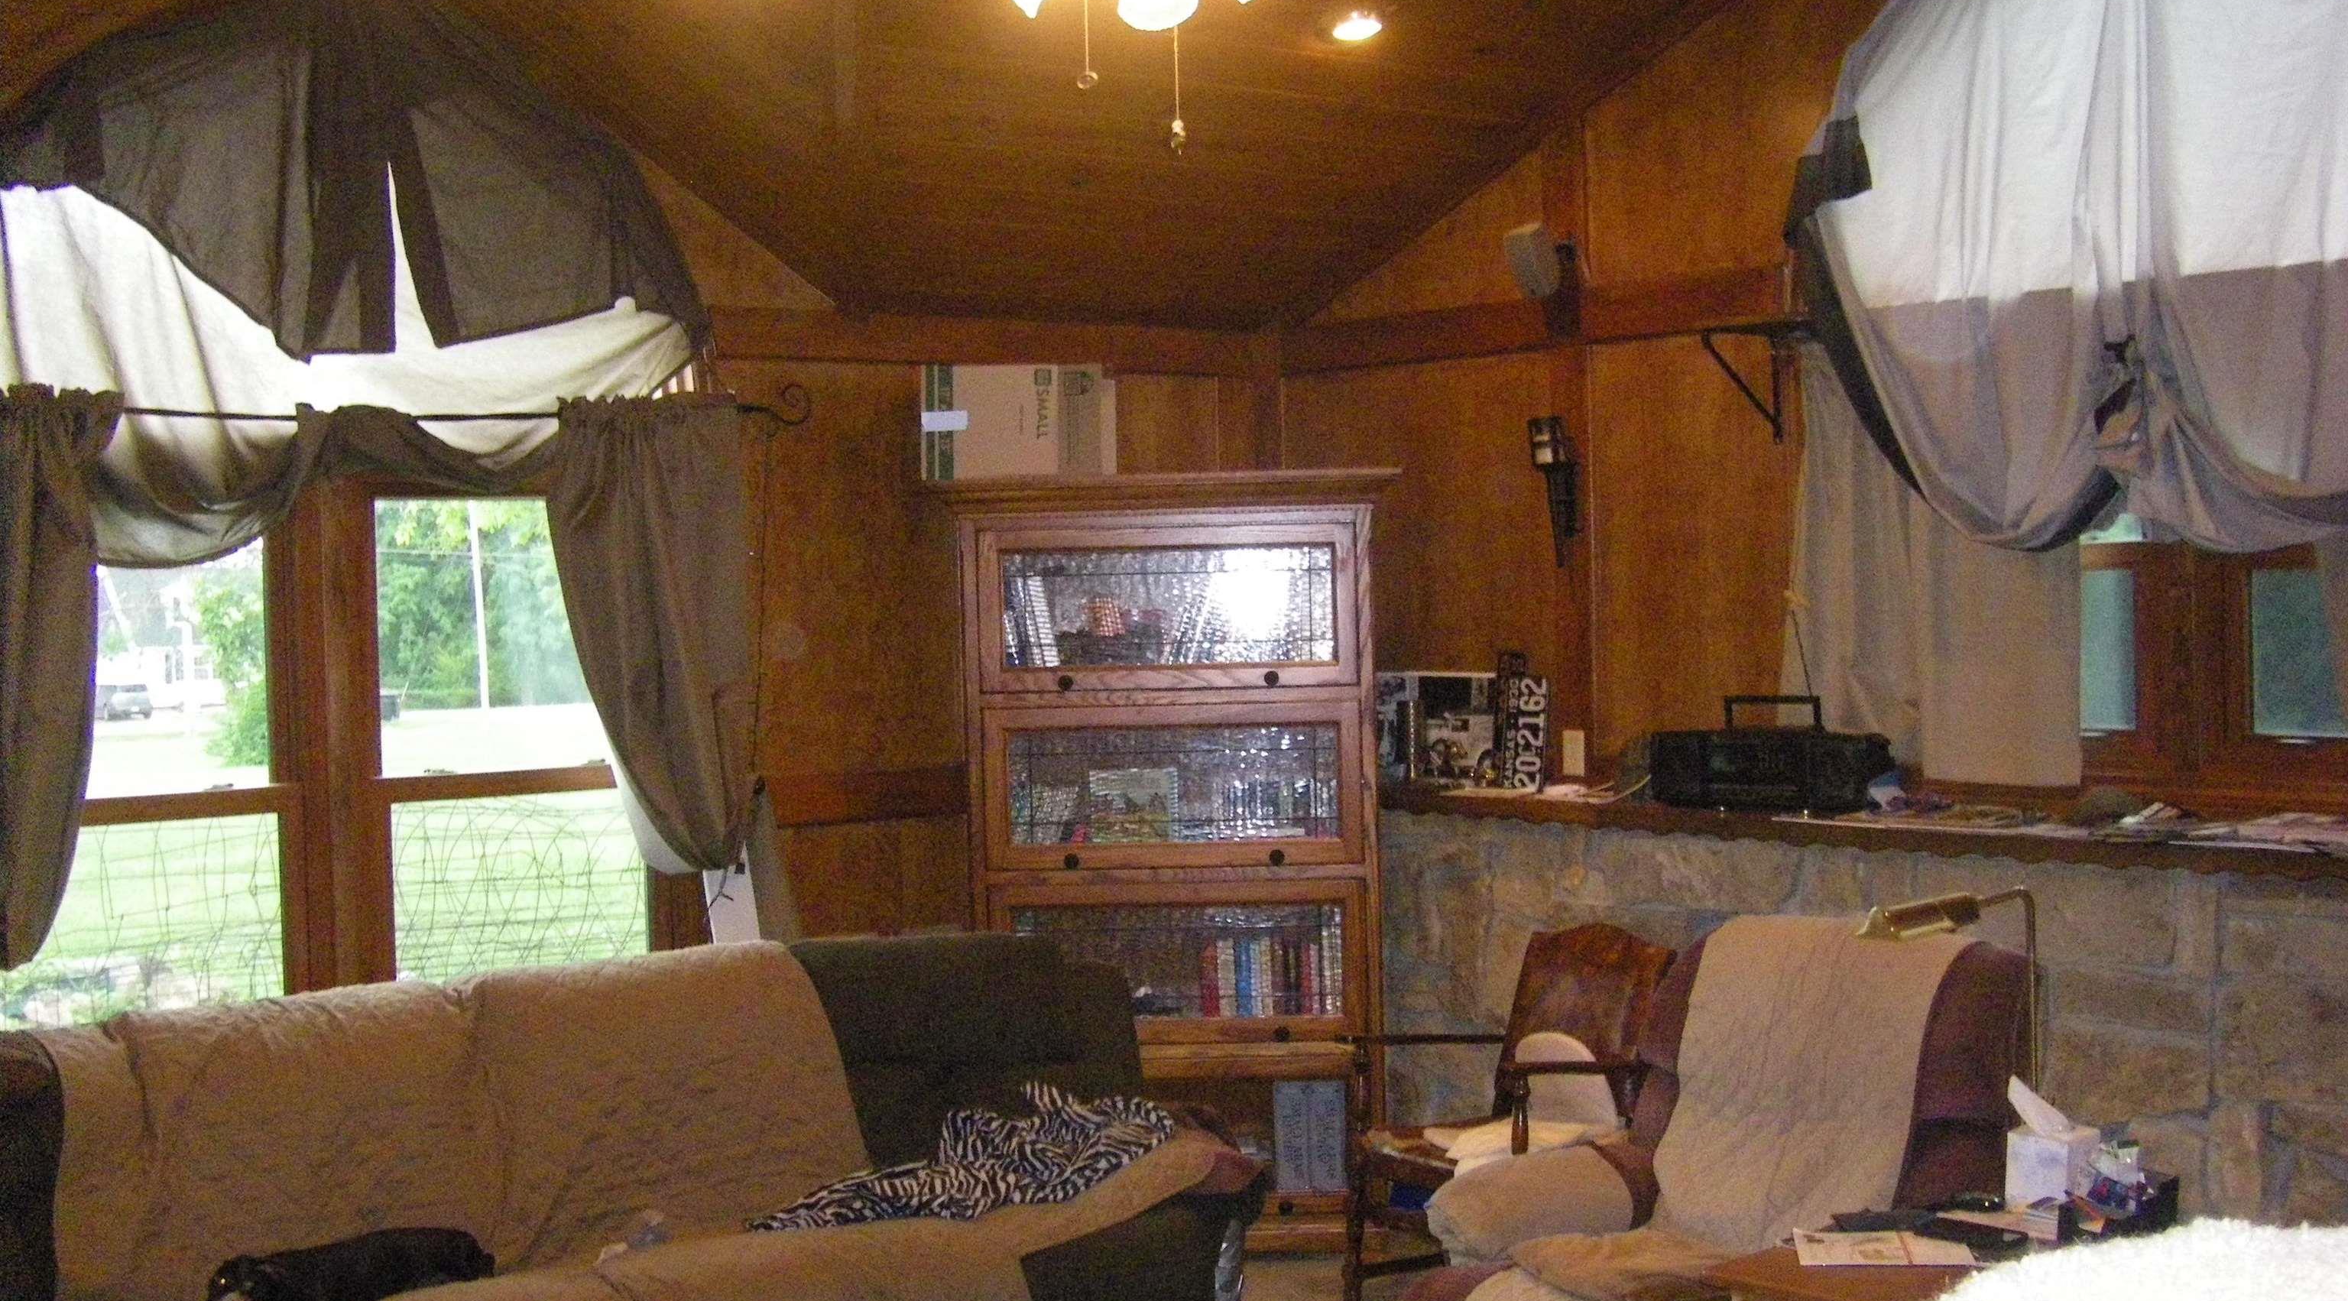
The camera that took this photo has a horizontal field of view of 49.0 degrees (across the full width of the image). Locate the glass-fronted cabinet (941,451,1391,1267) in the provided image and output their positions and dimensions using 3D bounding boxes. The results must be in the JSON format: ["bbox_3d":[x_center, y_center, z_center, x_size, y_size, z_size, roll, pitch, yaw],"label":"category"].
[{"bbox_3d":[-0.008,0.528,6.523,1.100,1.923,0.420,-2,2,2],"label":"glass-fronted cabinet"}]

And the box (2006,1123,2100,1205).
[{"bbox_3d":[1.422,0.846,4.170,0.115,0.122,0.115,-3,2,-41],"label":"box"}]

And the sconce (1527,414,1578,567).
[{"bbox_3d":[0.984,-0.415,6.698,0.130,0.400,0.100,-3,2,-41],"label":"sconce"}]

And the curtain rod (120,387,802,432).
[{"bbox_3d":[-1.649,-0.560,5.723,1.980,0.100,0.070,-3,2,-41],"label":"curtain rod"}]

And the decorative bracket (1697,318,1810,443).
[{"bbox_3d":[1.362,-0.636,6.103,0.320,0.280,0.060,-3,2,-41],"label":"decorative bracket"}]

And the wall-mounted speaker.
[{"bbox_3d":[0.923,-0.999,6.603,0.125,0.190,0.125,0,17,40],"label":"wall-mounted speaker"}]

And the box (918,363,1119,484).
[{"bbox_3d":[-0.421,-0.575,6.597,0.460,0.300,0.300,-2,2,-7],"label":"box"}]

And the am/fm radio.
[{"bbox_3d":[1.410,0.249,6.086,0.560,0.281,0.200,0,2,43],"label":"am/fm radio"}]

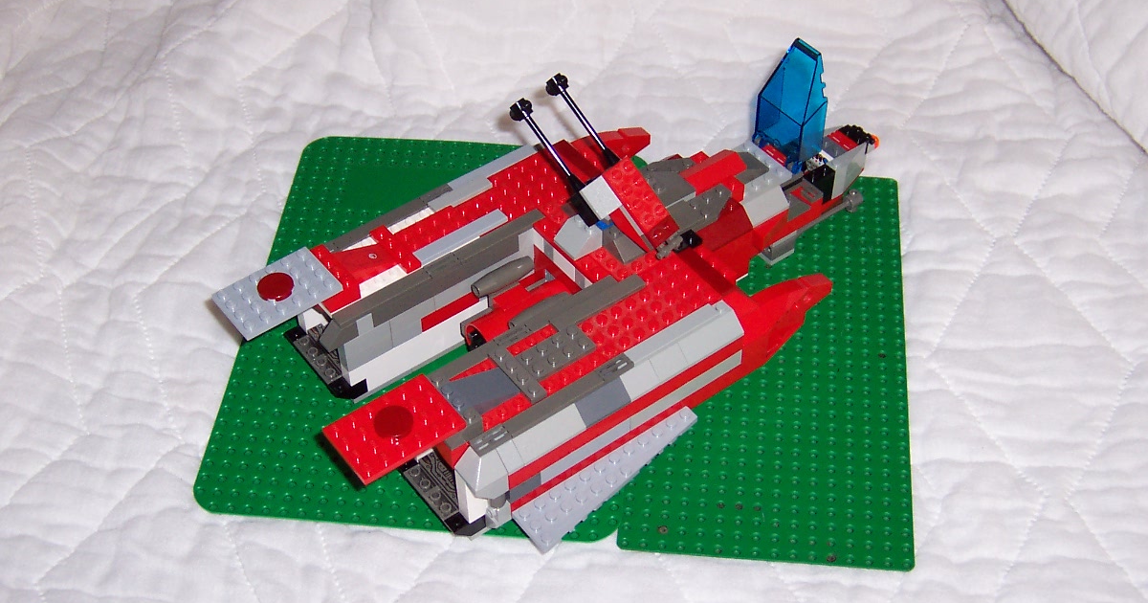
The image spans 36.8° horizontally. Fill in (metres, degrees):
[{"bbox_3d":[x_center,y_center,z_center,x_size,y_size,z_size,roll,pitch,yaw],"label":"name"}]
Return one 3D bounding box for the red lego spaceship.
[{"bbox_3d":[0.015,-0.028,0.800,0.336,0.101,0.208,-29,52,-23],"label":"red lego spaceship"}]

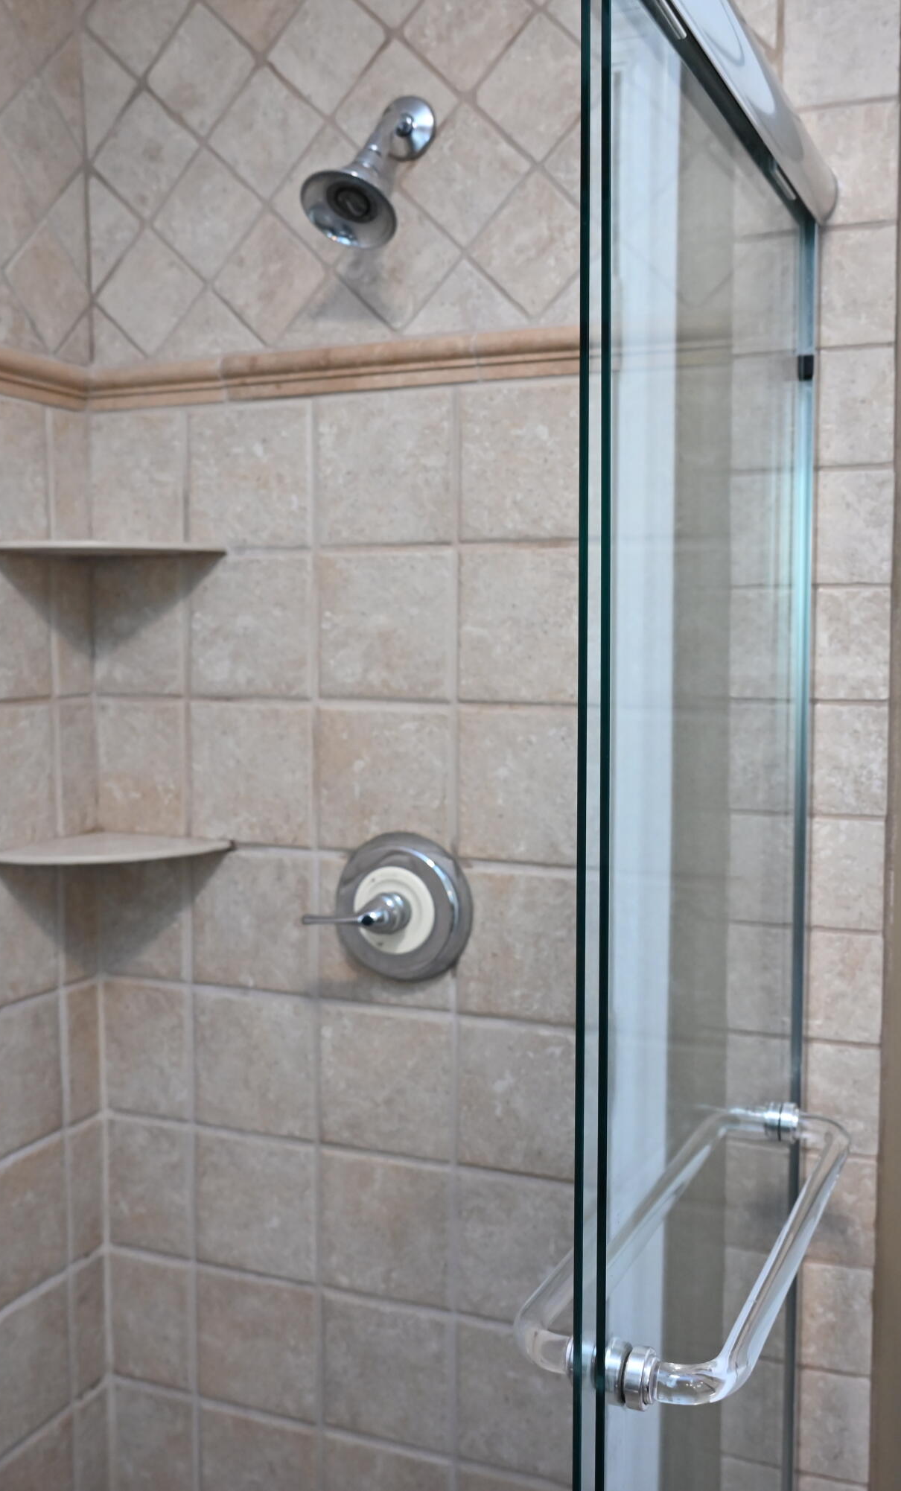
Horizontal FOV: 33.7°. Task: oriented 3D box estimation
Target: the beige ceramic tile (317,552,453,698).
[{"bbox_3d":[-0.066,-0.123,1.513,0.150,0.150,0.010,2,5,23],"label":"beige ceramic tile"}]

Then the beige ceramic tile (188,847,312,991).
[{"bbox_3d":[-0.209,0.184,1.586,0.149,0.149,0.010,2,5,23],"label":"beige ceramic tile"}]

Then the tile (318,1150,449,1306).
[{"bbox_3d":[-0.065,0.500,1.550,0.149,0.149,0.010,2,5,23],"label":"tile"}]

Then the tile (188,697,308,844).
[{"bbox_3d":[-0.209,0.029,1.573,0.149,0.149,0.010,2,5,23],"label":"tile"}]

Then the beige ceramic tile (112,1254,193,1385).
[{"bbox_3d":[-0.334,0.647,1.676,0.110,0.149,0.010,2,5,23],"label":"beige ceramic tile"}]

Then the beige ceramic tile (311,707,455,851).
[{"bbox_3d":[-0.066,0.034,1.525,0.150,0.150,0.010,2,5,23],"label":"beige ceramic tile"}]

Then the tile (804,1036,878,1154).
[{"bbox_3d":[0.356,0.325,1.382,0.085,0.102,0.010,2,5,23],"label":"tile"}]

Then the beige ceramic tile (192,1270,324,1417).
[{"bbox_3d":[-0.214,0.663,1.655,0.153,0.153,0.010,2,5,23],"label":"beige ceramic tile"}]

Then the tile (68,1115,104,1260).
[{"bbox_3d":[-0.407,0.492,1.652,0.010,0.149,0.061,2,5,23],"label":"tile"}]

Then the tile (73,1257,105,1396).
[{"bbox_3d":[-0.414,0.659,1.699,0.010,0.153,0.063,2,5,23],"label":"tile"}]

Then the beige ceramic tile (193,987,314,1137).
[{"bbox_3d":[-0.209,0.340,1.598,0.149,0.149,0.010,2,5,23],"label":"beige ceramic tile"}]

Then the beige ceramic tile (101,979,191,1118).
[{"bbox_3d":[-0.341,0.342,1.681,0.112,0.153,0.010,2,5,23],"label":"beige ceramic tile"}]

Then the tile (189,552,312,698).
[{"bbox_3d":[-0.211,-0.127,1.574,0.150,0.150,0.010,2,5,23],"label":"tile"}]

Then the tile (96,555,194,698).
[{"bbox_3d":[-0.340,-0.134,1.640,0.112,0.153,0.010,2,5,23],"label":"tile"}]

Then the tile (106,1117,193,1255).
[{"bbox_3d":[-0.341,0.500,1.695,0.112,0.153,0.010,2,5,23],"label":"tile"}]

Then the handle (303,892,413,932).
[{"bbox_3d":[-0.094,0.170,1.488,0.095,0.042,0.060,2,5,23],"label":"handle"}]

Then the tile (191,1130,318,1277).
[{"bbox_3d":[-0.209,0.495,1.610,0.149,0.149,0.010,2,5,23],"label":"tile"}]

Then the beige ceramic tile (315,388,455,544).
[{"bbox_3d":[-0.066,-0.277,1.501,0.150,0.146,0.010,2,5,23],"label":"beige ceramic tile"}]

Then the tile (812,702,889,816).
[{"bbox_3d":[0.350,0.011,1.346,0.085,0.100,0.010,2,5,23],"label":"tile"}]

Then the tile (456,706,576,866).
[{"bbox_3d":[0.079,0.041,1.476,0.153,0.153,0.010,2,5,23],"label":"tile"}]

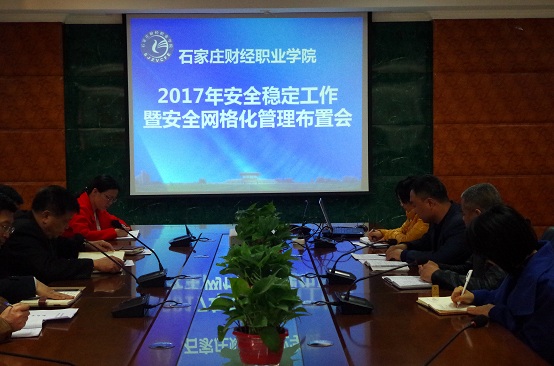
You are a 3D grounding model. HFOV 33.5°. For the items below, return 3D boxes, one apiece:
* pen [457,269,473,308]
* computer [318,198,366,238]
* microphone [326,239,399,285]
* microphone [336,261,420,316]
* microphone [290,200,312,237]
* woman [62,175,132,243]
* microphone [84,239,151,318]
[{"bbox_3d":[0.749,0.421,3.669,0.012,0.155,0.012,22,-4,1],"label":"pen"},{"bbox_3d":[0.448,0.228,6.273,0.300,0.242,0.340,0,4,3],"label":"computer"},{"bbox_3d":[0.406,0.369,4.374,0.333,0.203,0.150,0,4,-1],"label":"microphone"},{"bbox_3d":[0.407,0.413,3.695,0.330,0.202,0.150,0,4,-1],"label":"microphone"},{"bbox_3d":[0.178,0.233,6.525,0.160,0.204,0.250,0,4,-1],"label":"microphone"},{"bbox_3d":[-1.290,0.525,6.323,0.650,1.167,0.500,1,4,19],"label":"woman"},{"bbox_3d":[-0.651,0.363,3.672,0.289,0.319,0.160,0,4,-1],"label":"microphone"}]

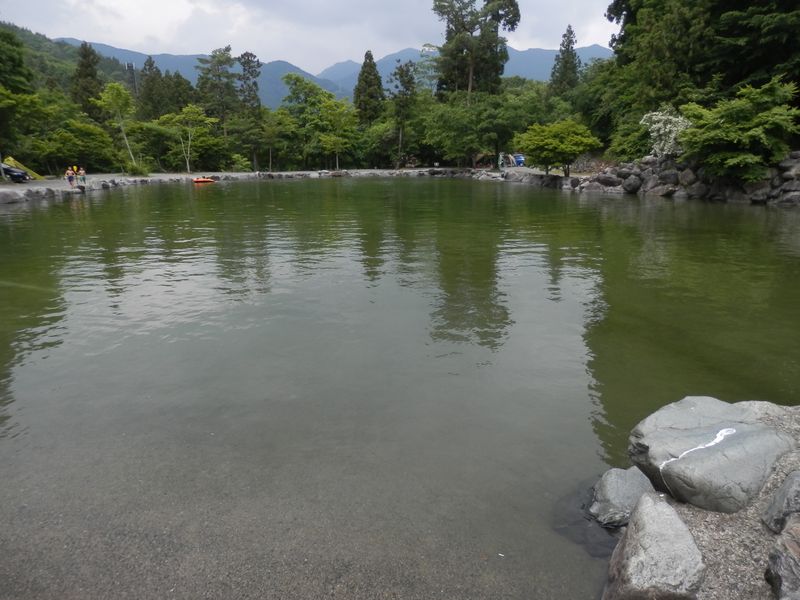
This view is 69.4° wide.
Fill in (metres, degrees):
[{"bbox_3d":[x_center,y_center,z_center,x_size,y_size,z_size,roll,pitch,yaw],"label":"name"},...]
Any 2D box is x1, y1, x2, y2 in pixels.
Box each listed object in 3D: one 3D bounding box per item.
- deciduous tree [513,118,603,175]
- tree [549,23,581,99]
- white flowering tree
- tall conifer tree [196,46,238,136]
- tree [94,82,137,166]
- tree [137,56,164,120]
[{"bbox_3d":[12.405,-12.101,45.947,6.750,4.460,6.070,3,14,14],"label":"deciduous tree"},{"bbox_3d":[24.412,-29.934,85.390,4.840,19.900,4.840,4,14,15],"label":"tree"},{"bbox_3d":[16.867,-10.489,36.565,3.010,3.110,2.710,6,15,23],"label":"white flowering tree"},{"bbox_3d":[-23.128,-24.197,73.392,5.100,14.900,5.100,-4,14,-16],"label":"tall conifer tree"},{"bbox_3d":[-28.760,-17.502,58.538,3.840,8.550,3.460,-6,15,-25],"label":"tree"},{"bbox_3d":[-37.028,-27.746,85.911,4.390,15.810,4.390,-5,14,-22],"label":"tree"}]

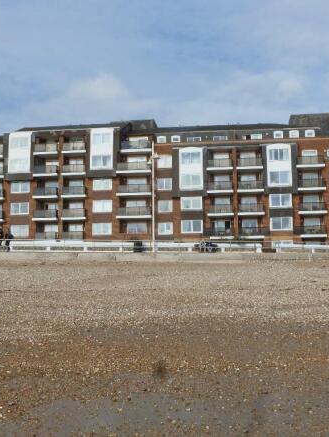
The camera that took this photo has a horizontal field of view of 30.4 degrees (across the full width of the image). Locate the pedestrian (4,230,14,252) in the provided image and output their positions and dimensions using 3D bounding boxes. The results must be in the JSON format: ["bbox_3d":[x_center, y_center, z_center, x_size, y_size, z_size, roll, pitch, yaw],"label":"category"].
[{"bbox_3d":[-11.658,1.719,45.300,0.600,1.670,0.520,1,-8,-10],"label":"pedestrian"}]

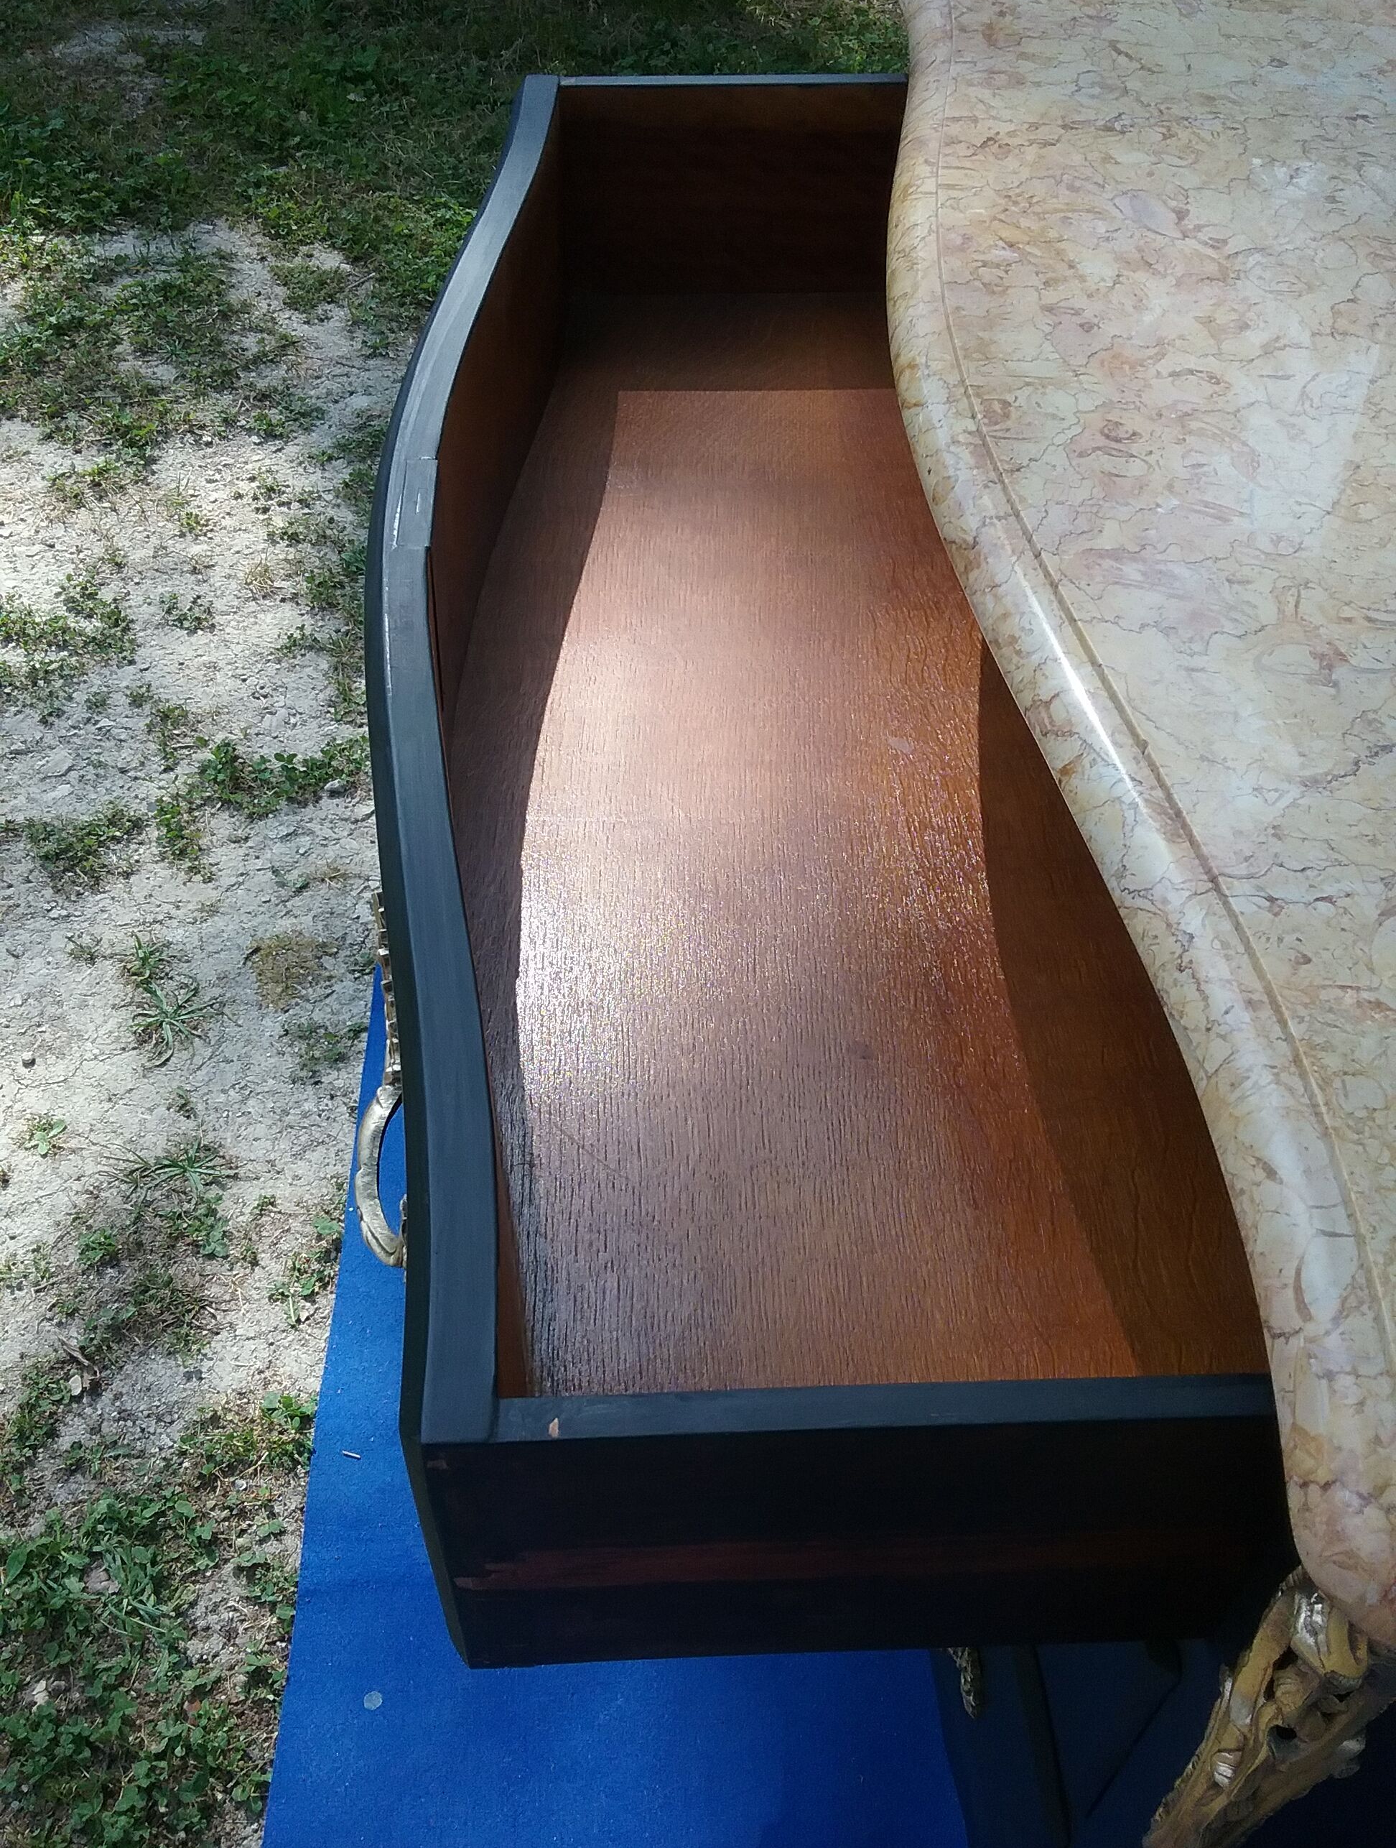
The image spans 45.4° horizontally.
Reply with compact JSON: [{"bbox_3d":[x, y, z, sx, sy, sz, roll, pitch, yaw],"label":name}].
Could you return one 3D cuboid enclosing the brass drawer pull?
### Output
[{"bbox_3d":[-0.126,0.061,0.670,0.032,0.072,0.192,-8,47,-8],"label":"brass drawer pull"}]

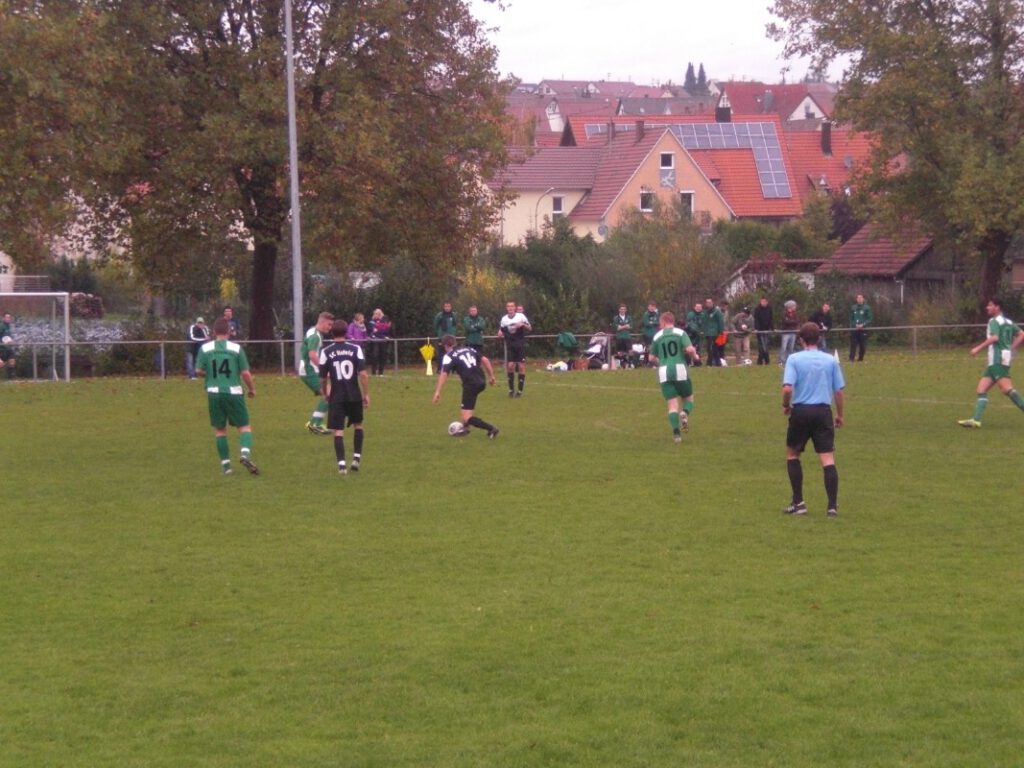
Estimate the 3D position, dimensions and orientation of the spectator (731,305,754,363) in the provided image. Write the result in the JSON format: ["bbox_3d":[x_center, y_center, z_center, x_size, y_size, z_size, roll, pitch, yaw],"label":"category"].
[{"bbox_3d":[6.213,-1.320,90.500,0.600,1.594,0.480,-1,2,0],"label":"spectator"}]

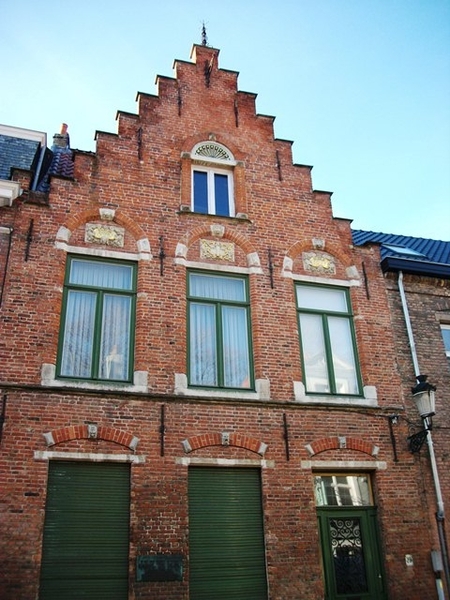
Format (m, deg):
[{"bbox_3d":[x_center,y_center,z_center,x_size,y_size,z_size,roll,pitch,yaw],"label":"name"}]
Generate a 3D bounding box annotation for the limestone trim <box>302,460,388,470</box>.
[{"bbox_3d":[1.985,2.787,9.336,1.626,0.134,0.130,7,-28,-18],"label":"limestone trim"}]

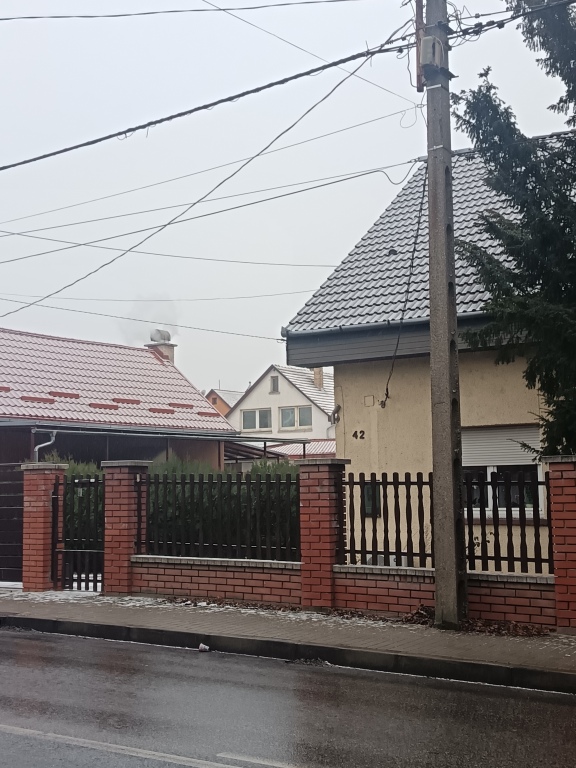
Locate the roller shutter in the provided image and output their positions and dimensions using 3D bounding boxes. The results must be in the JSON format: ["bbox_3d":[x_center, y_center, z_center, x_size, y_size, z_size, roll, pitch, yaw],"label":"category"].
[{"bbox_3d":[3.042,0.909,15.716,1.471,0.596,0.080,-4,-6,34],"label":"roller shutter"}]

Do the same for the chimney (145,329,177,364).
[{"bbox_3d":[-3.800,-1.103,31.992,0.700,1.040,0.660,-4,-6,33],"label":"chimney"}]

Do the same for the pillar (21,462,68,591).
[{"bbox_3d":[-3.228,1.890,14.118,0.440,1.650,0.440,-4,-6,33],"label":"pillar"}]

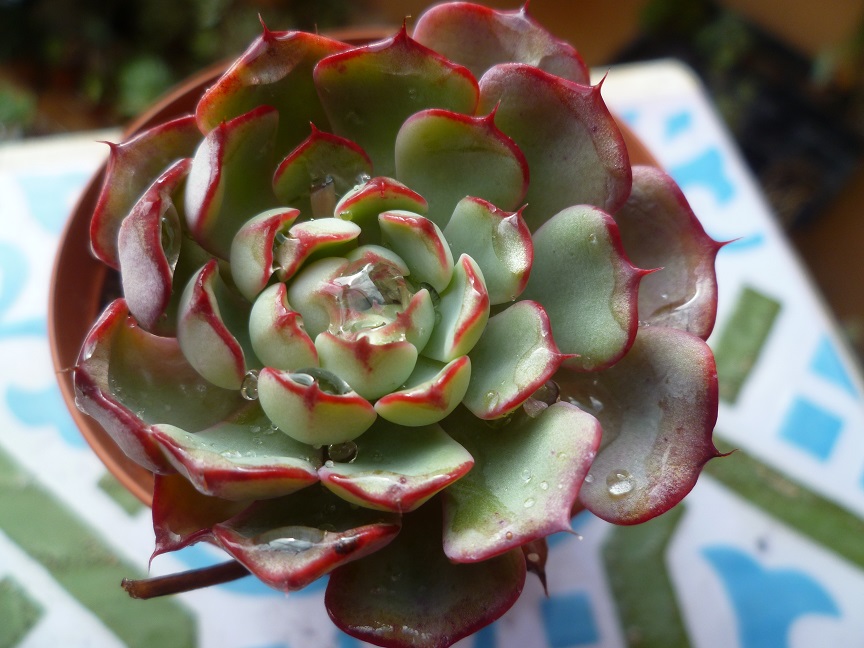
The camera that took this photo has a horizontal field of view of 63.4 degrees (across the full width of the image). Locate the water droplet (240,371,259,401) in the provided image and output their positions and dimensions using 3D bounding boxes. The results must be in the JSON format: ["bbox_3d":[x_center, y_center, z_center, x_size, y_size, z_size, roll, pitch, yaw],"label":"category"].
[{"bbox_3d":[-0.030,0.010,0.117,0.003,0.004,0.005,-2,63,4],"label":"water droplet"}]

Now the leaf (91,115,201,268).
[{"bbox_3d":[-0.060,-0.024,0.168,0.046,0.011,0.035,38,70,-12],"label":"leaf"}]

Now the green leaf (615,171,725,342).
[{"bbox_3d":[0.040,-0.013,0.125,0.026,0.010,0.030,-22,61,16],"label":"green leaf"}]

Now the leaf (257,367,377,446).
[{"bbox_3d":[-0.024,0.017,0.147,0.025,0.018,0.011,15,98,6],"label":"leaf"}]

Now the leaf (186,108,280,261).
[{"bbox_3d":[-0.050,-0.035,0.175,0.031,0.012,0.034,-36,104,-17],"label":"leaf"}]

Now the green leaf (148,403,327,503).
[{"bbox_3d":[-0.034,0.022,0.147,0.035,0.011,0.038,19,30,7],"label":"green leaf"}]

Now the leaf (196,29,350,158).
[{"bbox_3d":[-0.030,-0.043,0.140,0.031,0.010,0.033,-21,95,-7],"label":"leaf"}]

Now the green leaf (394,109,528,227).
[{"bbox_3d":[0.002,-0.028,0.158,0.028,0.042,0.010,26,24,10],"label":"green leaf"}]

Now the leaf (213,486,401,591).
[{"bbox_3d":[-0.022,0.037,0.146,0.038,0.011,0.041,14,39,5],"label":"leaf"}]

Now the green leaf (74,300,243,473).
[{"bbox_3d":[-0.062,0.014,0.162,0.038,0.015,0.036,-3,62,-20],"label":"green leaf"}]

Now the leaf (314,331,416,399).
[{"bbox_3d":[-0.014,0.009,0.146,0.021,0.018,0.009,6,88,2],"label":"leaf"}]

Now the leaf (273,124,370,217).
[{"bbox_3d":[-0.021,-0.027,0.160,0.022,0.035,0.008,-15,28,-7],"label":"leaf"}]

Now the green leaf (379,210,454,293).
[{"bbox_3d":[-0.003,-0.012,0.119,0.015,0.017,0.007,36,47,20],"label":"green leaf"}]

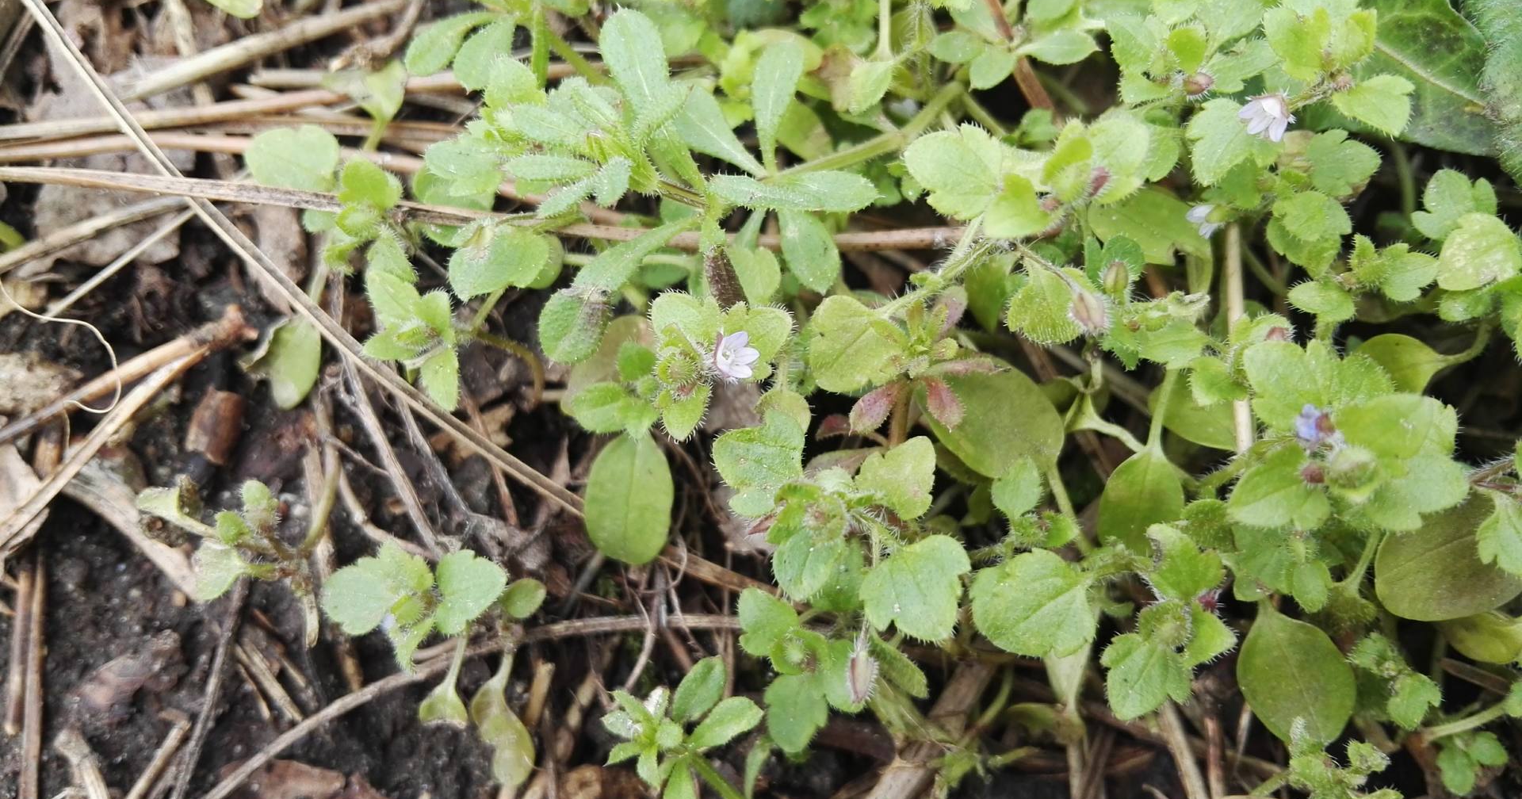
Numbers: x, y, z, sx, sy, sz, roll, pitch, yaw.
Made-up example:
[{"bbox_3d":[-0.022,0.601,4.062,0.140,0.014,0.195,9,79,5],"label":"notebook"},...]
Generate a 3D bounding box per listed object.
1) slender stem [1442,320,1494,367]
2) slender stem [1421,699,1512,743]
[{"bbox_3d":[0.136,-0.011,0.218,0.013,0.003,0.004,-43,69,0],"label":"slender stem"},{"bbox_3d":[0.103,0.046,0.165,0.014,0.002,0.002,-25,90,13],"label":"slender stem"}]

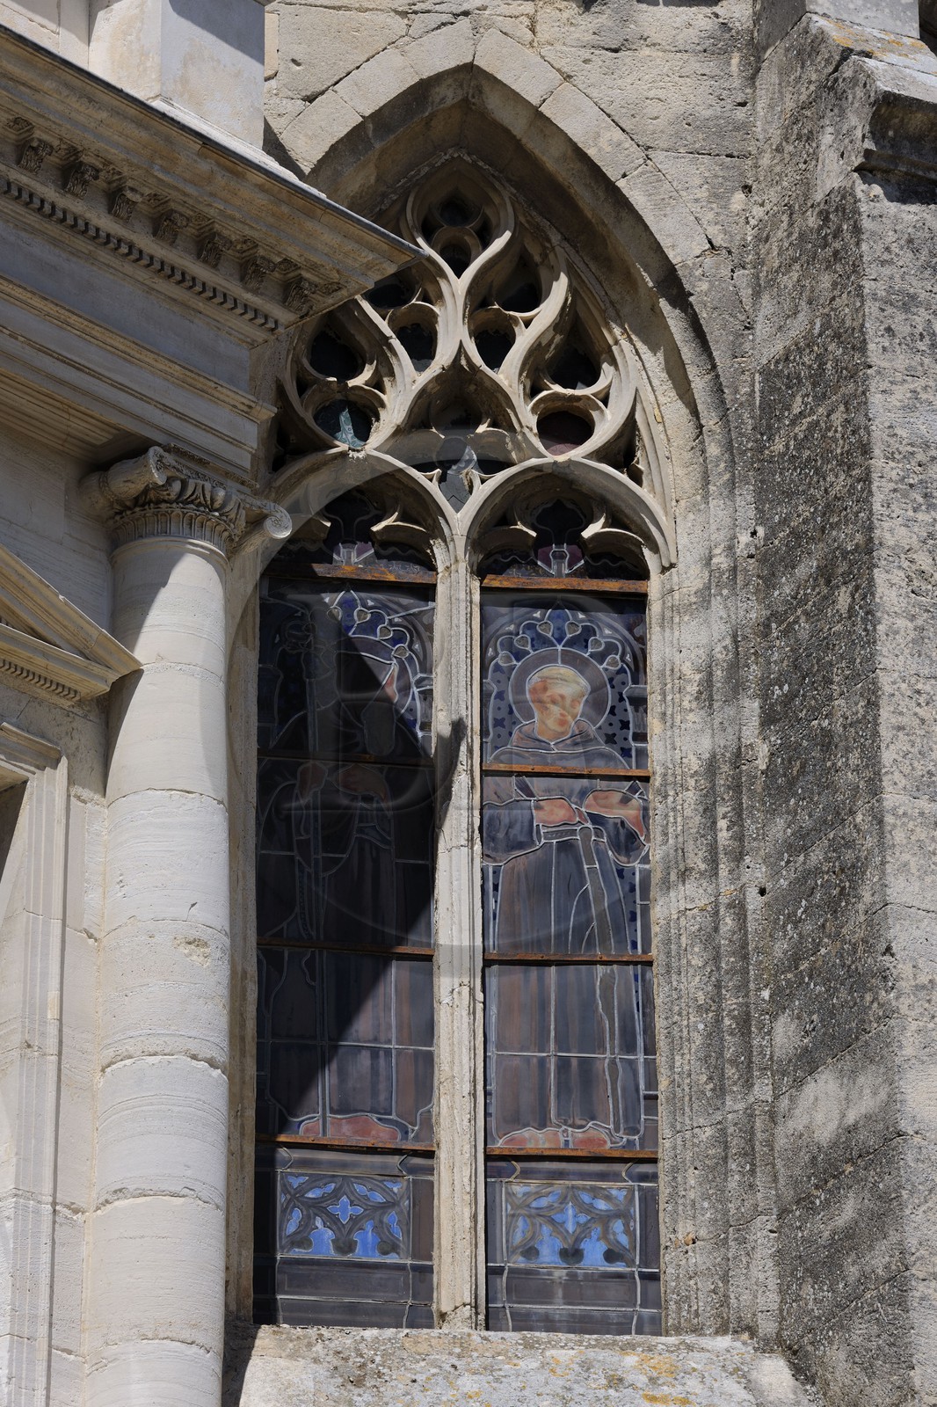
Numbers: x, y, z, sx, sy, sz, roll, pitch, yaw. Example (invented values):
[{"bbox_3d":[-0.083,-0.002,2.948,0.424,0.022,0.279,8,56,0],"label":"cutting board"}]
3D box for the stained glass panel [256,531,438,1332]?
[{"bbox_3d":[-0.381,0.607,16.996,0.545,2.708,0.100,3,-23,-7],"label":"stained glass panel"}]

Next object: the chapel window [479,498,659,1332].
[{"bbox_3d":[0.307,0.724,17.049,0.515,2.533,0.080,3,-23,-7],"label":"chapel window"}]

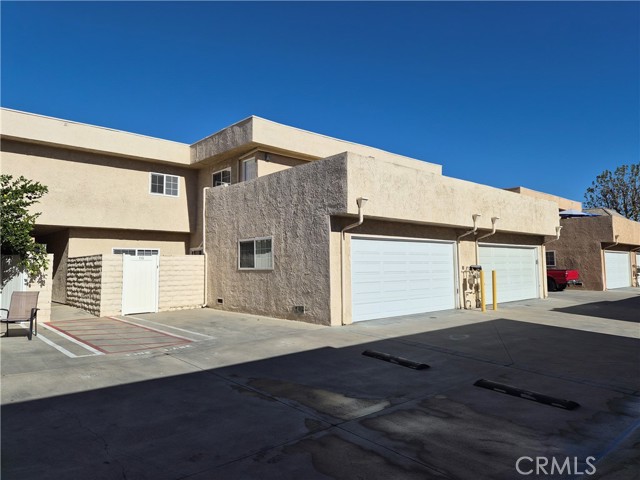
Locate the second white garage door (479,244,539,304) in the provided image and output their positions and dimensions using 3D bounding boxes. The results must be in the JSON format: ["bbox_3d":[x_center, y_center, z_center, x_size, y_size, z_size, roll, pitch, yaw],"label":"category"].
[{"bbox_3d":[7.469,1.356,16.733,4.900,2.130,0.100,3,-4,-41],"label":"second white garage door"}]

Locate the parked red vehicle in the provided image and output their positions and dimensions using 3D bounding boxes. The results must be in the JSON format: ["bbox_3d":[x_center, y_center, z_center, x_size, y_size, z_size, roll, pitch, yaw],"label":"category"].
[{"bbox_3d":[11.955,1.975,24.424,1.900,1.700,5.200,3,-4,-41],"label":"parked red vehicle"}]

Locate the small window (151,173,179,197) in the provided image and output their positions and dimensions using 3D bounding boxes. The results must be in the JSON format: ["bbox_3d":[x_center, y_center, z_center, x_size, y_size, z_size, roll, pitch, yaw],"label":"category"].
[{"bbox_3d":[-6.306,-2.222,17.276,1.210,0.880,0.100,3,-4,-41],"label":"small window"}]

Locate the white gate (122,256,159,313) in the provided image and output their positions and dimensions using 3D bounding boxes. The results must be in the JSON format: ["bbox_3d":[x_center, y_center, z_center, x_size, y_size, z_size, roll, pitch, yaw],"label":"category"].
[{"bbox_3d":[-5.407,1.341,12.809,1.020,1.760,0.080,3,-4,-41],"label":"white gate"}]

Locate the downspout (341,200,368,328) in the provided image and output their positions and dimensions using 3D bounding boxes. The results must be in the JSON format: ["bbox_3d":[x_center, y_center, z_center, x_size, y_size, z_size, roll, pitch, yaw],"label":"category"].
[{"bbox_3d":[0.765,0.535,10.322,0.300,3.070,0.750,3,-4,-41],"label":"downspout"}]

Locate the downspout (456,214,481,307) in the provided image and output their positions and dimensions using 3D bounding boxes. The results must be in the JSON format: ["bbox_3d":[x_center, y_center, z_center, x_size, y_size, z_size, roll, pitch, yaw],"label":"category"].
[{"bbox_3d":[4.782,0.727,13.858,0.300,3.070,0.750,3,-4,-41],"label":"downspout"}]

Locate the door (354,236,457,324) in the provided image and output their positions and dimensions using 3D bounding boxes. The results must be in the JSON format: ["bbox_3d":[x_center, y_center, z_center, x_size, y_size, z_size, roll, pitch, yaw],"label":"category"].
[{"bbox_3d":[2.608,1.124,12.455,4.850,2.130,0.100,3,-4,-41],"label":"door"}]

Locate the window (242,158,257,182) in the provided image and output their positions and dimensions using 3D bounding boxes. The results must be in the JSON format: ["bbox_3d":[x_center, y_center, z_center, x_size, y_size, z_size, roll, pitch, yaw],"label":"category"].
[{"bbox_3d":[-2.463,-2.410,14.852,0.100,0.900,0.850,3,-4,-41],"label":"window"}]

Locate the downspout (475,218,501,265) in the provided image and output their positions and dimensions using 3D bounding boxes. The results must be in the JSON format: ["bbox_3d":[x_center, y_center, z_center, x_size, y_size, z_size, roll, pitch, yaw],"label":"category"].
[{"bbox_3d":[5.696,0.770,14.662,0.300,3.070,0.750,3,-4,-41],"label":"downspout"}]

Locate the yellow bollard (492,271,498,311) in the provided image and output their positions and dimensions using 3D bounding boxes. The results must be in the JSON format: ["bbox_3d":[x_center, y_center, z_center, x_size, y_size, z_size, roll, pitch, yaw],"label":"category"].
[{"bbox_3d":[5.609,1.628,13.590,0.135,1.240,0.135,3,-4,-41],"label":"yellow bollard"}]

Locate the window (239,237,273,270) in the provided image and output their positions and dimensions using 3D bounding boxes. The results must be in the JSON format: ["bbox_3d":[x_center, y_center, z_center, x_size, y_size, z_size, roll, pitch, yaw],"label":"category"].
[{"bbox_3d":[-1.902,0.423,12.543,0.100,0.920,1.820,3,-4,-41],"label":"window"}]

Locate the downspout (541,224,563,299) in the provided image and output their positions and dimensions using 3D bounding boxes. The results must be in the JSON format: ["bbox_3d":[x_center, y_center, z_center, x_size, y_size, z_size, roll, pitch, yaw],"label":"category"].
[{"bbox_3d":[10.038,0.977,18.484,0.300,3.070,0.750,3,-4,-41],"label":"downspout"}]

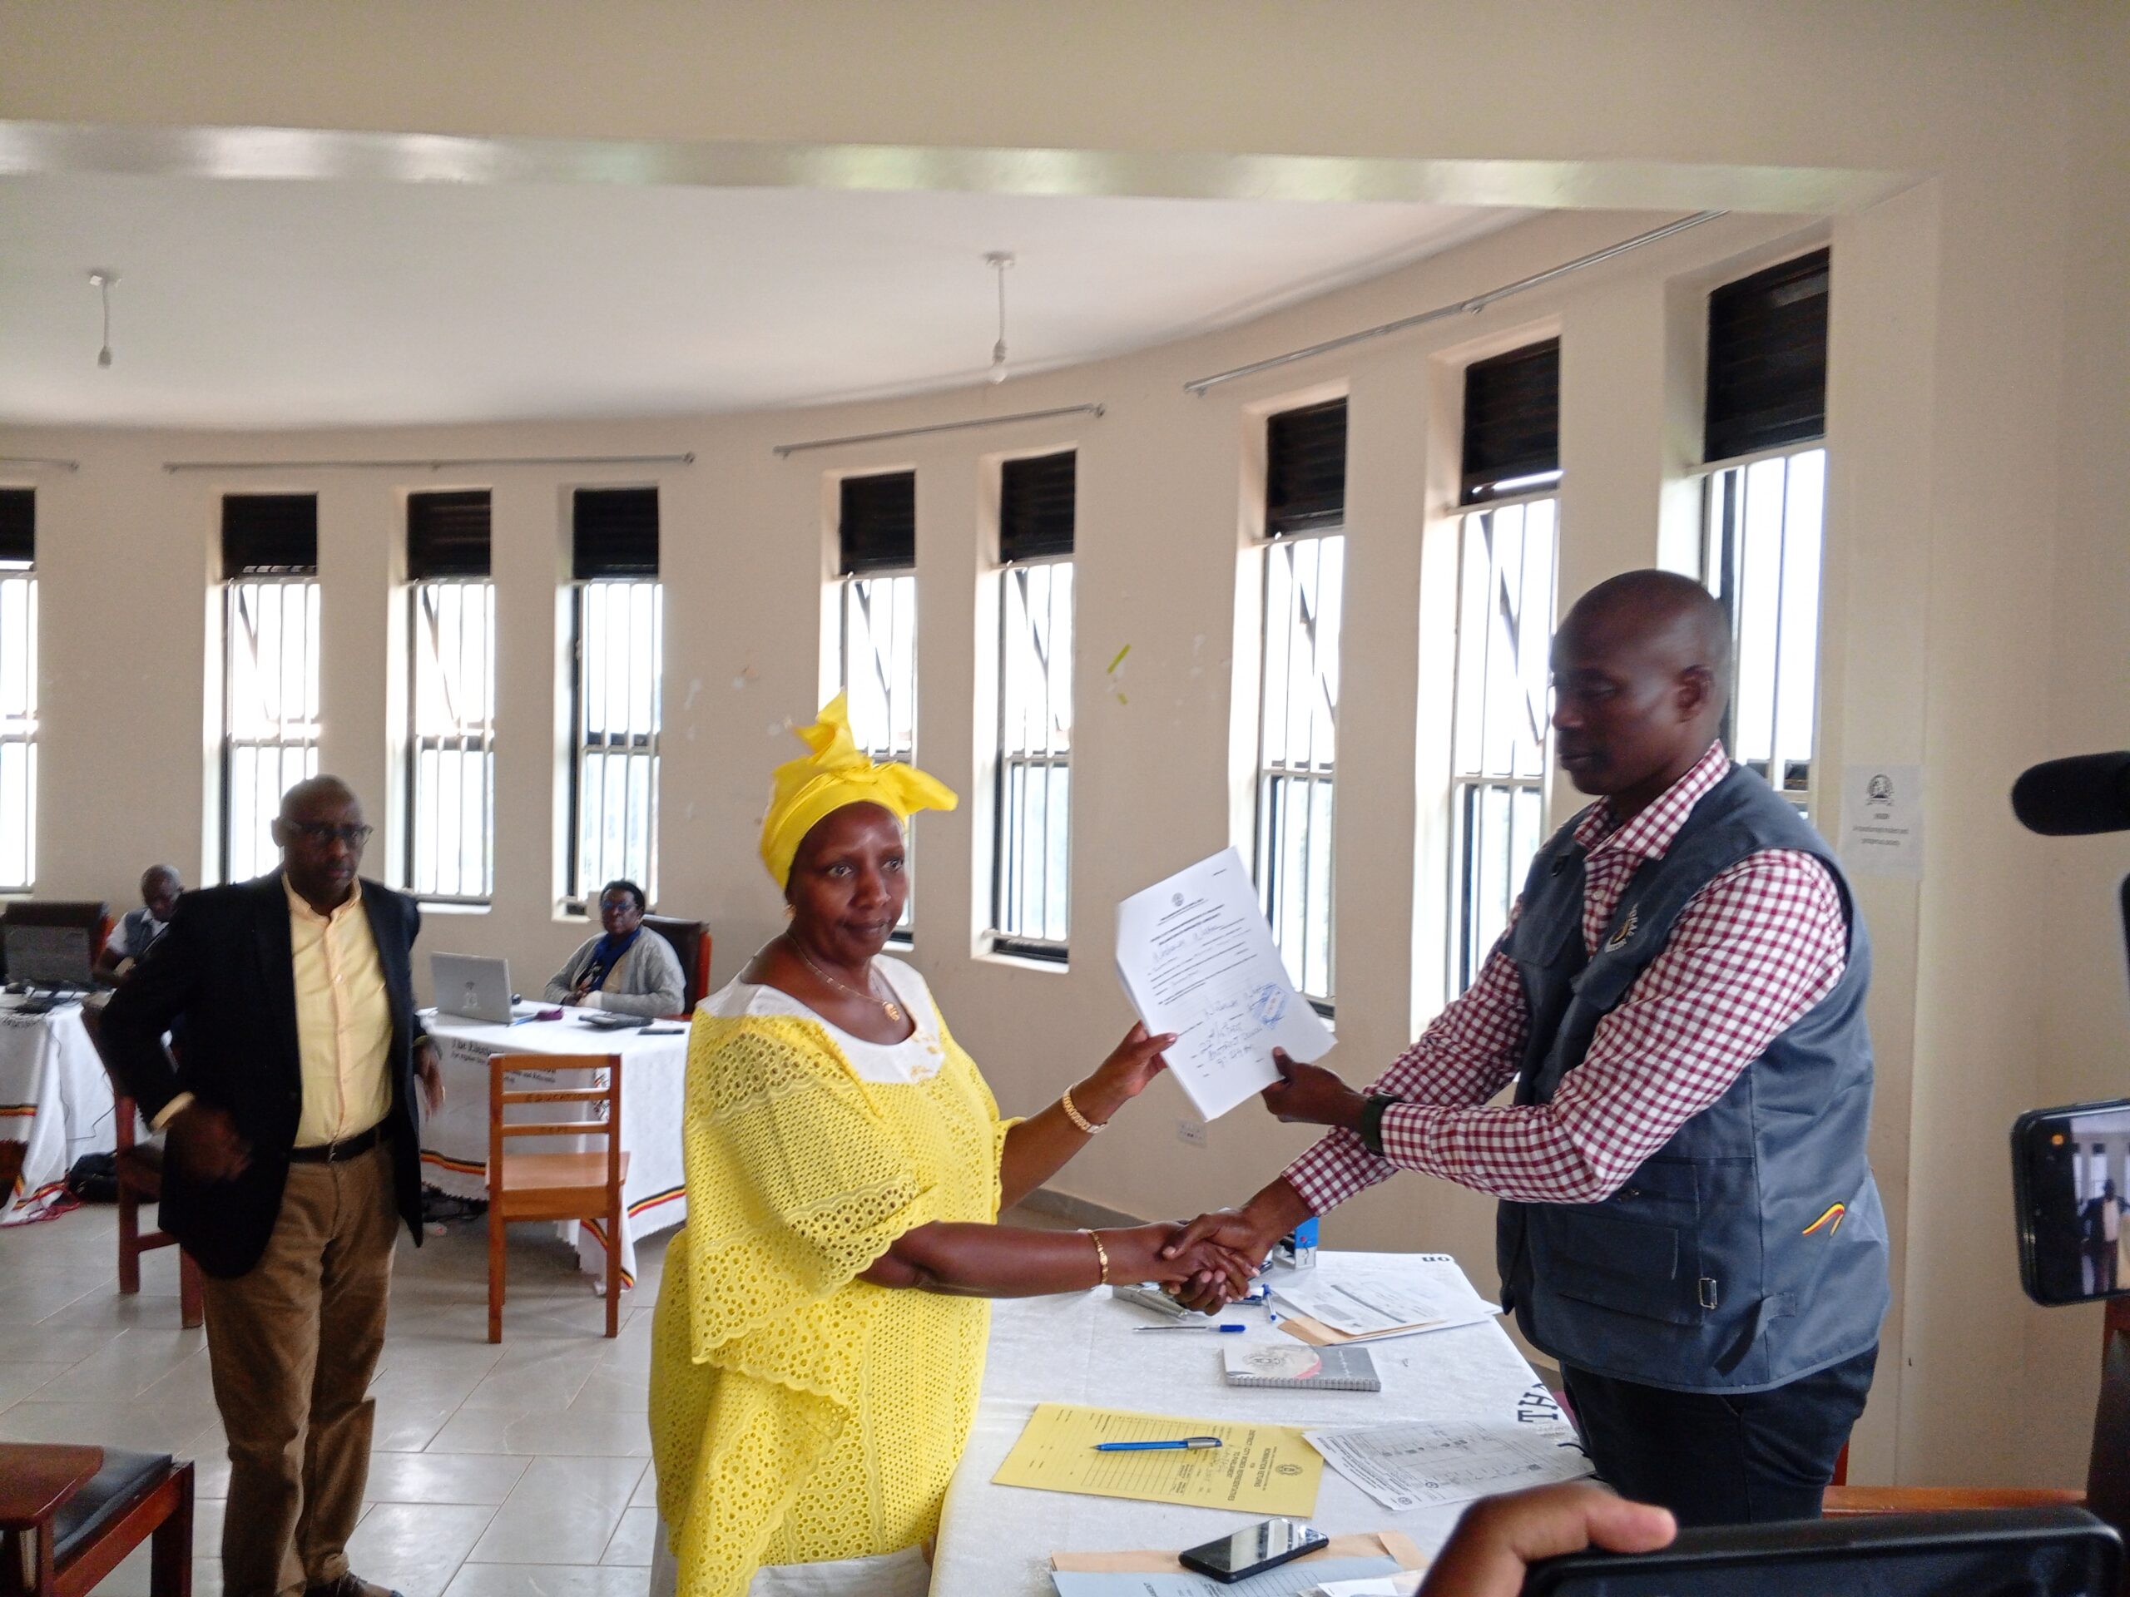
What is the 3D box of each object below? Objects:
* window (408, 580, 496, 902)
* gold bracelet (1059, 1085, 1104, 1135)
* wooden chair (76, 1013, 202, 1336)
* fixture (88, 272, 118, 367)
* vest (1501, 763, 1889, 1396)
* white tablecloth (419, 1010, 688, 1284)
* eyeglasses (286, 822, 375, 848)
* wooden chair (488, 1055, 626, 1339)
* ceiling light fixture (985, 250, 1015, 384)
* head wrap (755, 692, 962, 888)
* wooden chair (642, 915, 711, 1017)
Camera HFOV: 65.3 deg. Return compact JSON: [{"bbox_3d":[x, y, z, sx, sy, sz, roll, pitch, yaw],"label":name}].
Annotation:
[{"bbox_3d":[-2.915,-0.273,7.900,0.490,1.530,0.100,2,1,15],"label":"window"},{"bbox_3d":[0.026,0.396,2.120,0.012,0.067,0.060,-38,-2,25],"label":"gold bracelet"},{"bbox_3d":[-2.590,1.063,5.031,0.580,0.920,0.500,0,2,-42],"label":"wooden chair"},{"bbox_3d":[-3.117,-1.552,5.380,0.095,0.315,0.095,1,1,0],"label":"fixture"},{"bbox_3d":[0.700,0.293,1.890,0.380,0.670,0.470,1,1,-5],"label":"vest"},{"bbox_3d":[-1.731,1.131,5.592,1.250,0.720,0.740,2,1,30],"label":"white tablecloth"},{"bbox_3d":[-1.442,0.072,3.230,0.140,0.047,0.145,13,8,40],"label":"eyeglasses"},{"bbox_3d":[-1.491,1.134,4.942,0.410,0.830,0.420,1,1,-13],"label":"wooden chair"},{"bbox_3d":[-0.193,-1.455,5.020,0.090,0.400,0.090,1,1,0],"label":"ceiling light fixture"},{"bbox_3d":[-0.268,-0.012,2.160,0.220,0.245,0.230,0,1,-37],"label":"head wrap"},{"bbox_3d":[-1.748,0.987,6.239,0.600,1.060,0.640,2,1,30],"label":"wooden chair"}]

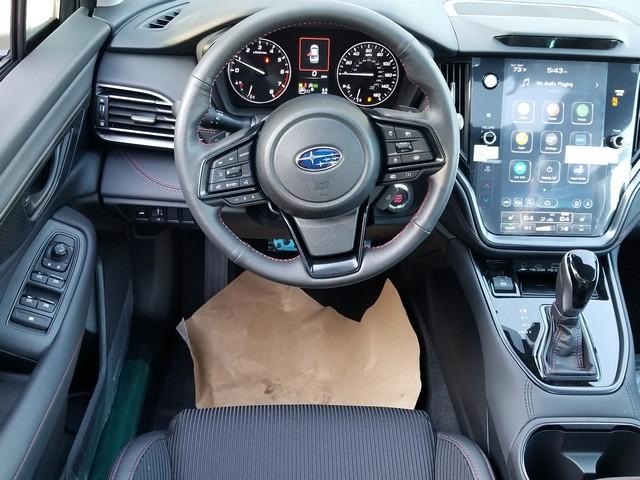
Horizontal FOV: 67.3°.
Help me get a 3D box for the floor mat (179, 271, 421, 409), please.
[{"bbox_3d":[-0.041,0.208,1.137,0.520,0.060,0.430,1,39,-2],"label":"floor mat"}]

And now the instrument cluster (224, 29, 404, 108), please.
[{"bbox_3d":[-0.009,-0.278,0.789,0.290,0.125,0.050,1,19,-2],"label":"instrument cluster"}]

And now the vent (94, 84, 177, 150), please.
[{"bbox_3d":[-0.291,-0.201,0.776,0.130,0.090,0.050,6,20,5],"label":"vent"}]

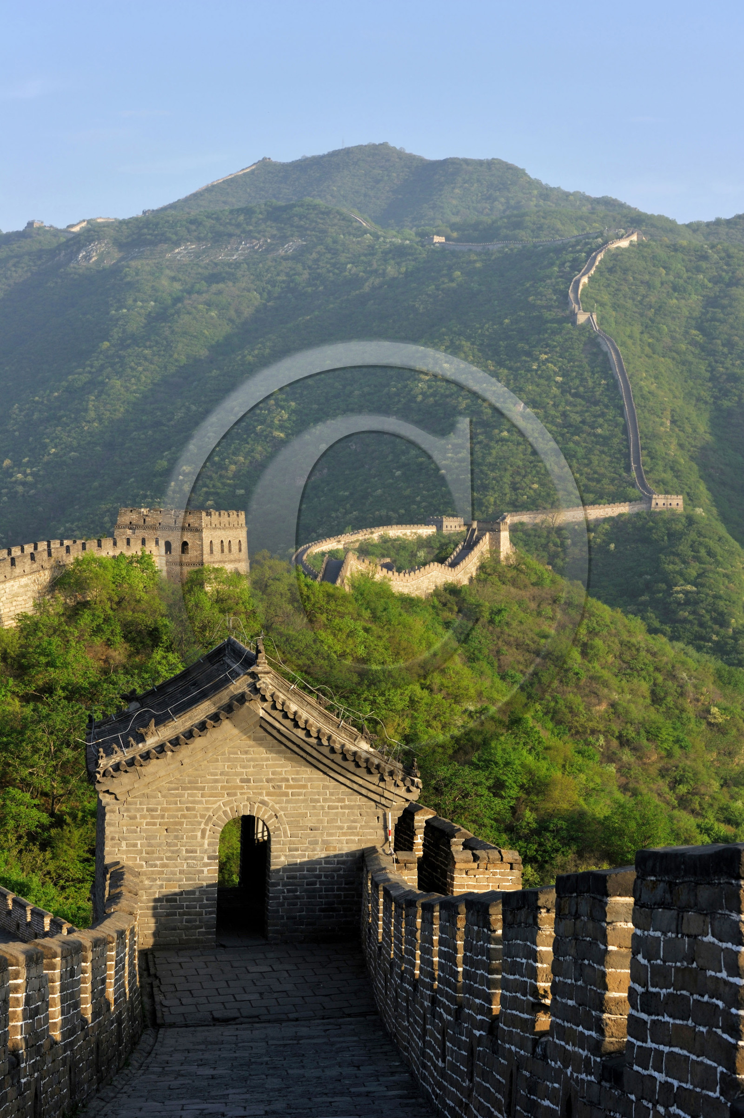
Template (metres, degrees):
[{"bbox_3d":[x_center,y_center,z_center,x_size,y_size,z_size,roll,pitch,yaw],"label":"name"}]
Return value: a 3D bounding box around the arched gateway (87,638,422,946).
[{"bbox_3d":[-2.081,3.535,30.393,5.060,4.770,3.800,1,4,-11],"label":"arched gateway"}]

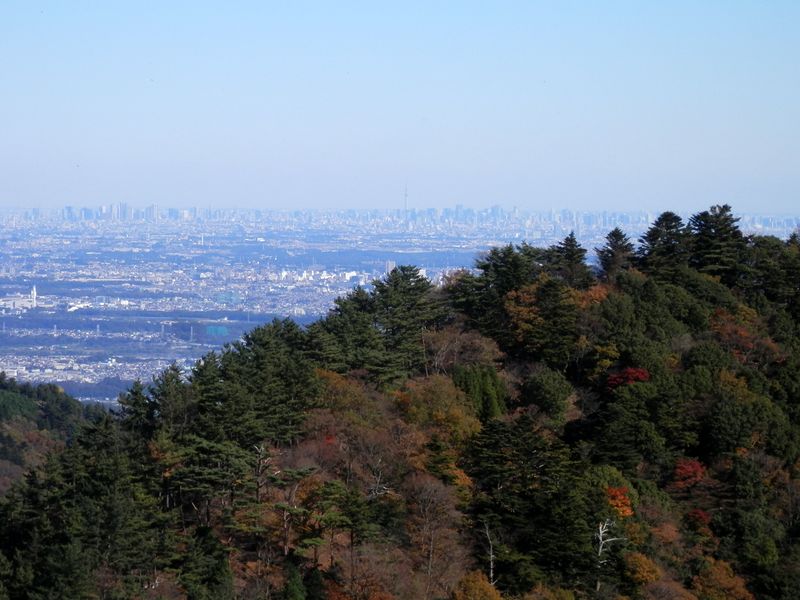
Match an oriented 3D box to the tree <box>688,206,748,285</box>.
[{"bbox_3d":[49.990,-7.810,615.000,9.130,14.460,9.130,0,2,0],"label":"tree"}]

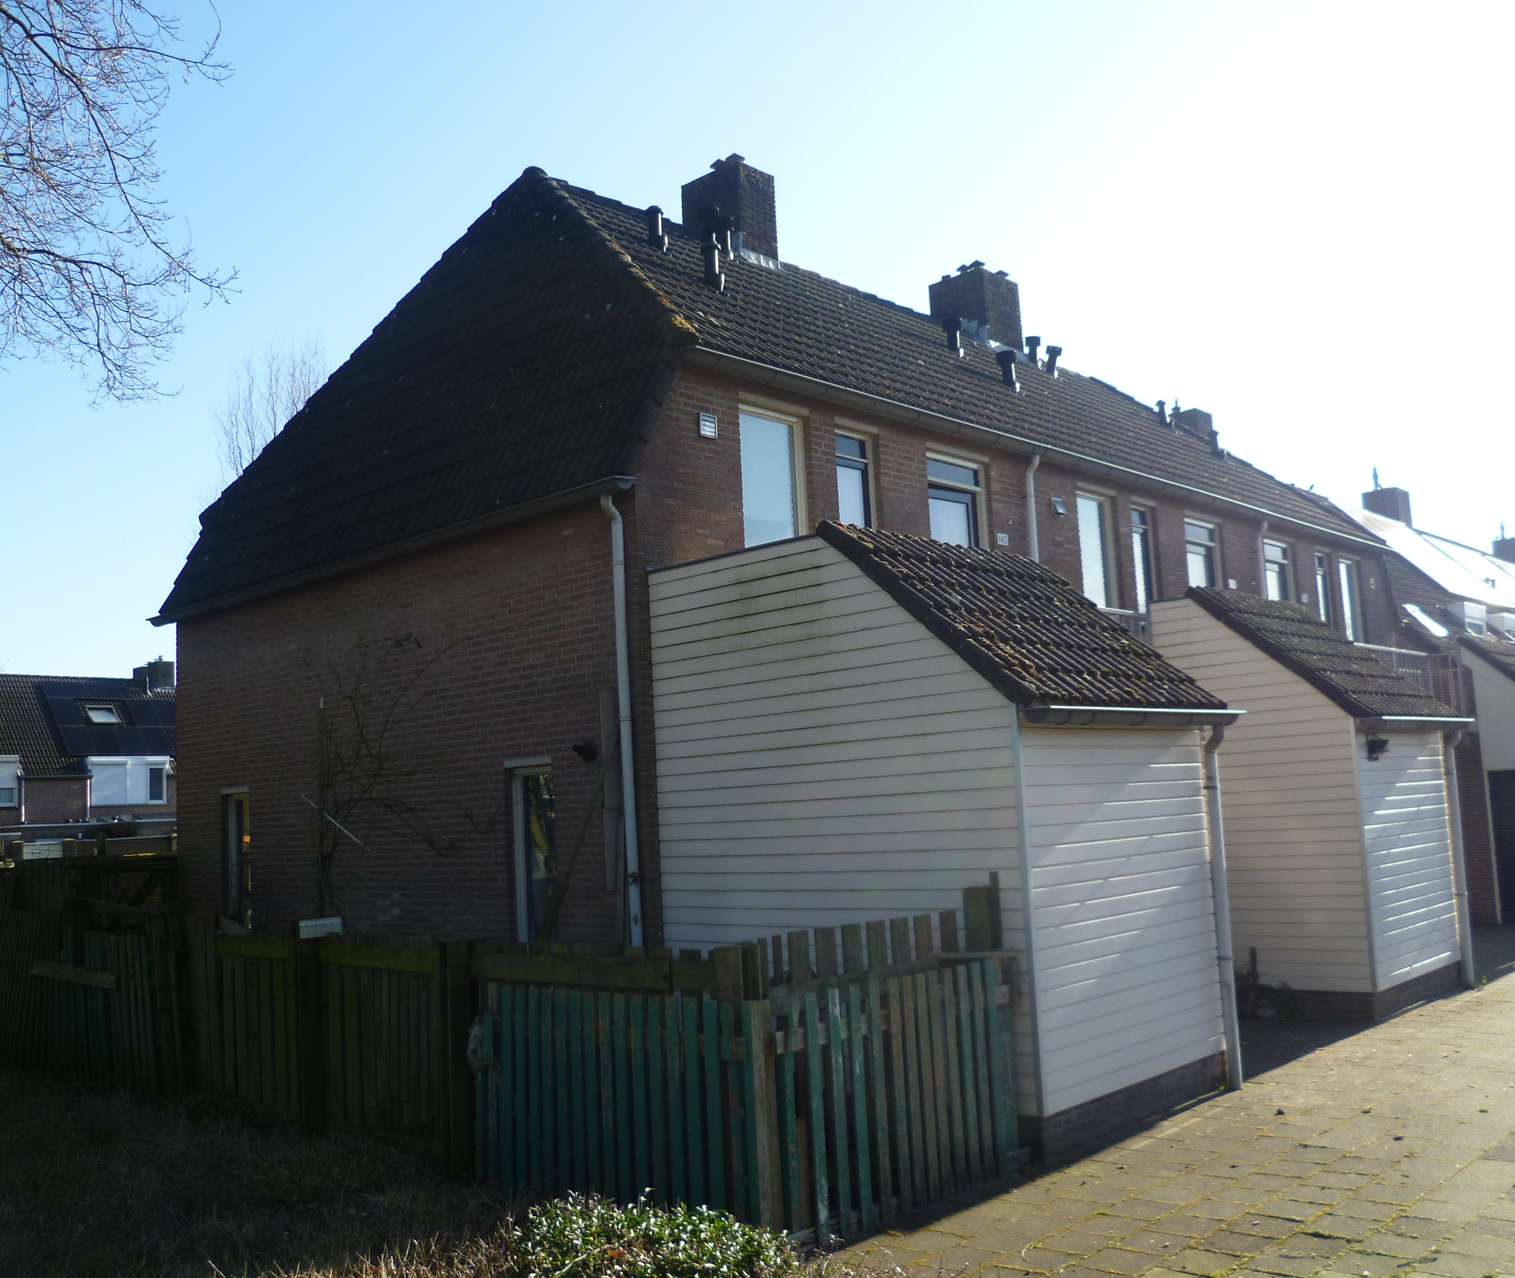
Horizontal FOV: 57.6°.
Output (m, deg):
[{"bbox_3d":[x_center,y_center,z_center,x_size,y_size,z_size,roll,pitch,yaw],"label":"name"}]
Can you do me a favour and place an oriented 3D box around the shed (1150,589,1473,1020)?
[{"bbox_3d":[4.787,1.468,13.126,2.995,3.706,2.688,-10,-10,43],"label":"shed"}]

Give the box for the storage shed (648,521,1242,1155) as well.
[{"bbox_3d":[1.315,1.181,9.444,3.053,3.706,2.688,-10,-10,43],"label":"storage shed"}]

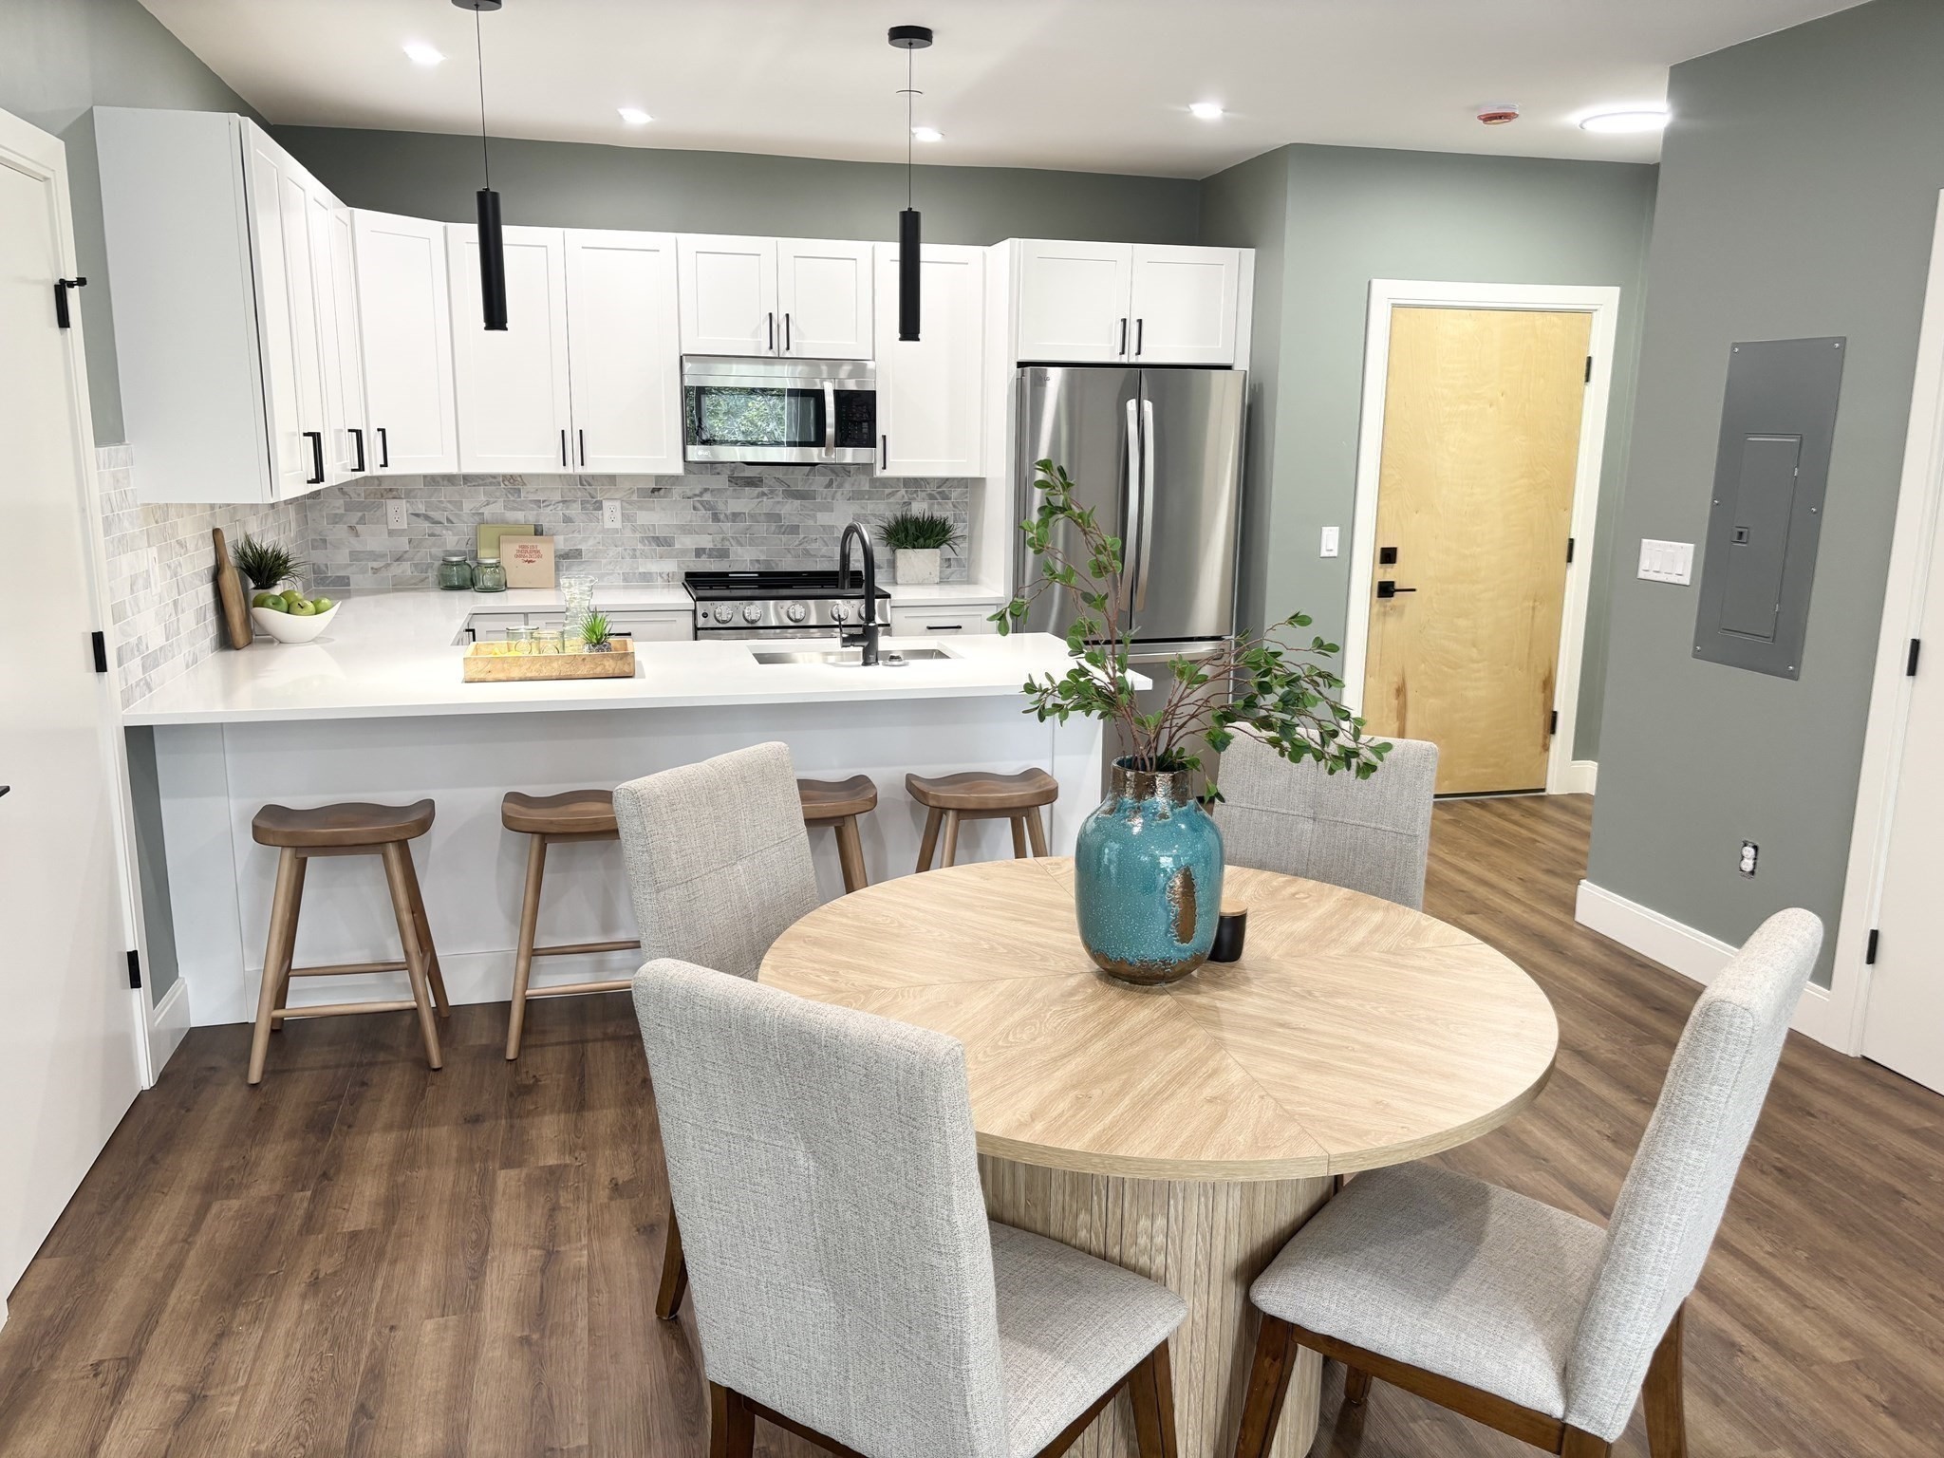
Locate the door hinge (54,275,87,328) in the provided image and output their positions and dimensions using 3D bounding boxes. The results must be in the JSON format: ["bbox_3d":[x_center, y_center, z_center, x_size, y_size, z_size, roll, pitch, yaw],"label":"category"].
[{"bbox_3d":[-1.921,-0.906,3.105,0.075,0.110,0.035,-2,12,-15],"label":"door hinge"}]

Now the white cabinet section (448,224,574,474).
[{"bbox_3d":[-1.779,-1.455,5.671,0.423,0.909,0.330,-2,12,-14],"label":"white cabinet section"}]

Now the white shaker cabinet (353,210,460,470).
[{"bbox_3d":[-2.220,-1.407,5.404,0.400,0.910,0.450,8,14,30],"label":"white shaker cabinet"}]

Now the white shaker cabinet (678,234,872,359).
[{"bbox_3d":[-0.801,-1.720,5.887,0.765,0.456,0.330,-2,12,-15],"label":"white shaker cabinet"}]

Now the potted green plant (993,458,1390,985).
[{"bbox_3d":[0.332,0.003,2.220,0.600,0.785,0.440,1,12,0],"label":"potted green plant"}]

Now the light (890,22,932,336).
[{"bbox_3d":[-0.177,-1.531,4.155,0.122,0.826,0.122,1,12,0],"label":"light"}]

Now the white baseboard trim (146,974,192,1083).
[{"bbox_3d":[-2.032,0.764,3.702,0.022,0.142,0.350,-2,12,-15],"label":"white baseboard trim"}]

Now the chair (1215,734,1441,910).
[{"bbox_3d":[0.581,0.554,2.811,0.485,1.000,0.600,7,13,27],"label":"chair"}]

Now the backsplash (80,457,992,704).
[{"bbox_3d":[-1.016,-0.650,4.919,2.700,0.610,2.530,-2,12,-15],"label":"backsplash"}]

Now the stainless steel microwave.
[{"bbox_3d":[-0.800,-1.291,5.954,0.765,0.412,0.420,-2,12,-15],"label":"stainless steel microwave"}]

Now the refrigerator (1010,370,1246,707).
[{"bbox_3d":[0.549,-0.579,6.210,0.910,1.785,0.810,-2,12,-15],"label":"refrigerator"}]

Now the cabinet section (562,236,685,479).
[{"bbox_3d":[-1.374,-1.471,5.776,0.415,0.909,0.330,-2,12,-14],"label":"cabinet section"}]

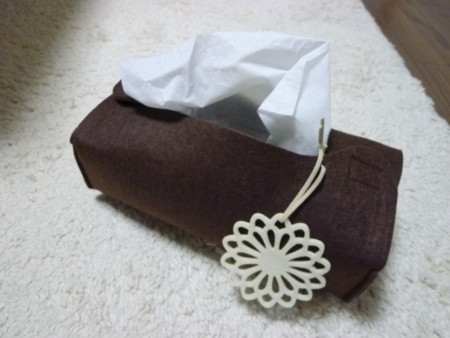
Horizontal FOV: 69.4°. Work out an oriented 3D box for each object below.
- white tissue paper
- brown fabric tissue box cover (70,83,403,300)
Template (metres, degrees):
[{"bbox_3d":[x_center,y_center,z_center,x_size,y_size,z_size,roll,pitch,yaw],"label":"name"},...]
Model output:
[{"bbox_3d":[0.003,-0.070,0.261,0.178,0.078,0.058,21,53,12],"label":"white tissue paper"},{"bbox_3d":[0.009,0.003,0.295,0.250,0.068,0.111,21,53,12],"label":"brown fabric tissue box cover"}]

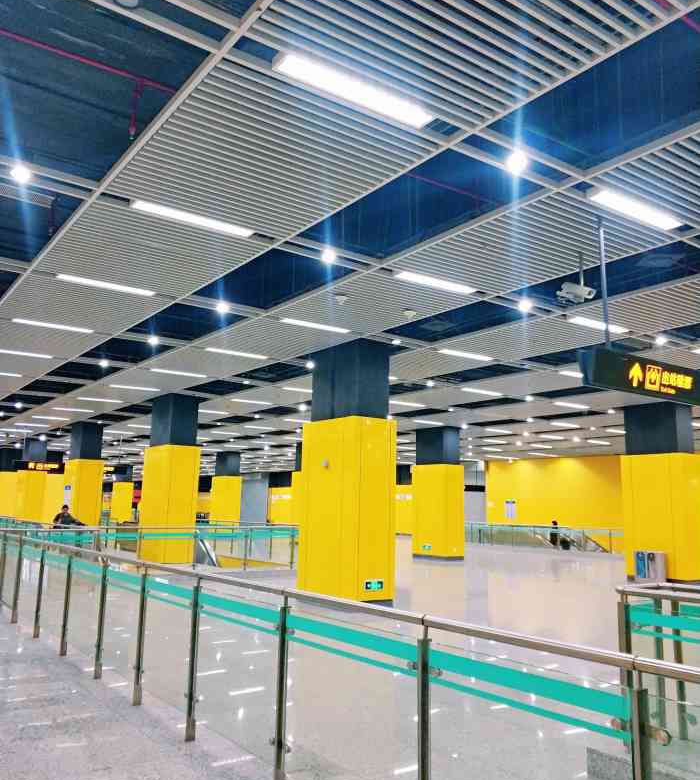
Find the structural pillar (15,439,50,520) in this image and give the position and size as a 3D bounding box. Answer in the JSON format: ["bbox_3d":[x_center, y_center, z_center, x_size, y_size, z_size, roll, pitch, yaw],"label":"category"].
[{"bbox_3d":[-14.261,4.417,32.709,0.871,4.338,1.611,8,-11,-34],"label":"structural pillar"}]

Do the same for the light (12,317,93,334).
[{"bbox_3d":[-4.761,-1.018,11.691,1.230,0.080,0.150,8,-11,-34],"label":"light"}]

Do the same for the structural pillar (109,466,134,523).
[{"bbox_3d":[-15.938,7.437,51.416,0.871,4.338,1.611,8,-11,-34],"label":"structural pillar"}]

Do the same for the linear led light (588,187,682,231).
[{"bbox_3d":[2.631,-1.636,6.647,1.210,0.070,0.160,8,-11,-34],"label":"linear led light"}]

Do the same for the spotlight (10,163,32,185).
[{"bbox_3d":[-2.839,-1.871,6.303,0.170,0.110,0.170,8,-11,-34],"label":"spotlight"}]

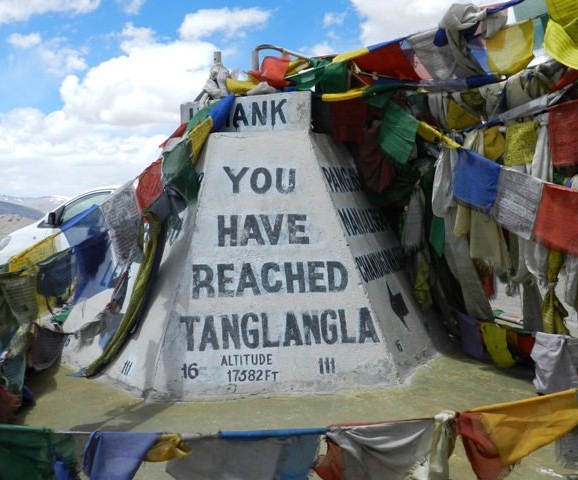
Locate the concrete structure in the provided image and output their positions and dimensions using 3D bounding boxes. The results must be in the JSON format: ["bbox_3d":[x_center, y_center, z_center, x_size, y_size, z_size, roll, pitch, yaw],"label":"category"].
[{"bbox_3d":[-0.232,-0.034,4.393,2.440,1.549,2.111,0,-1,-10],"label":"concrete structure"}]

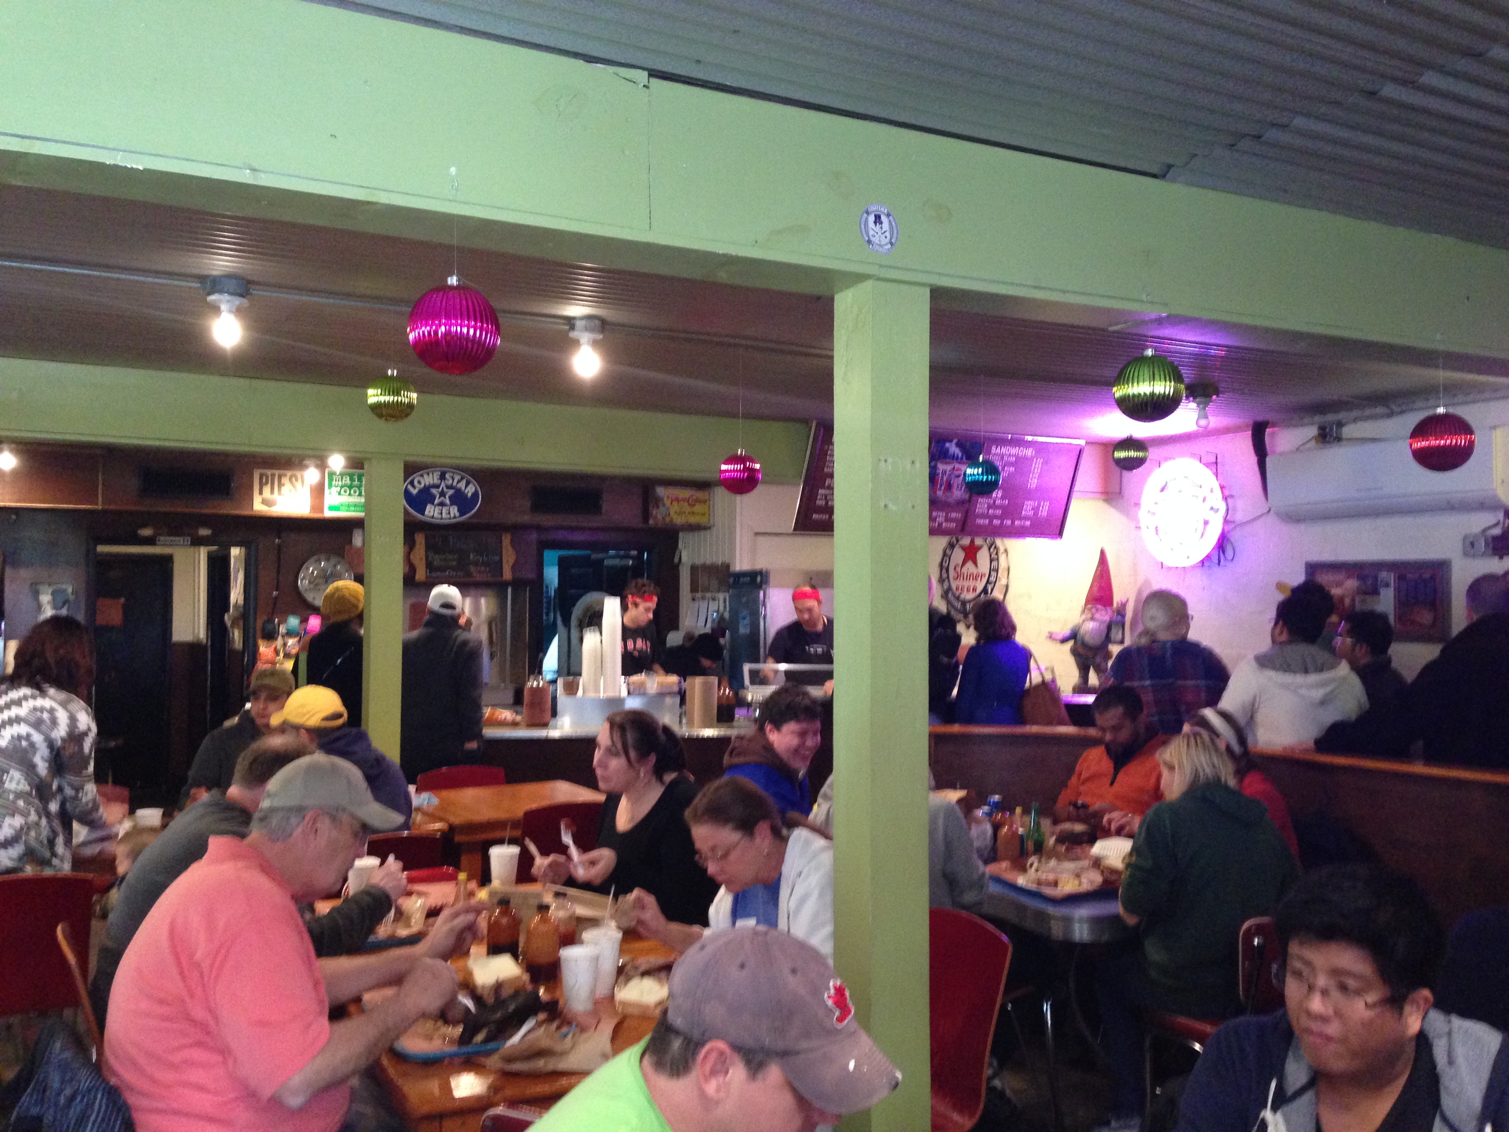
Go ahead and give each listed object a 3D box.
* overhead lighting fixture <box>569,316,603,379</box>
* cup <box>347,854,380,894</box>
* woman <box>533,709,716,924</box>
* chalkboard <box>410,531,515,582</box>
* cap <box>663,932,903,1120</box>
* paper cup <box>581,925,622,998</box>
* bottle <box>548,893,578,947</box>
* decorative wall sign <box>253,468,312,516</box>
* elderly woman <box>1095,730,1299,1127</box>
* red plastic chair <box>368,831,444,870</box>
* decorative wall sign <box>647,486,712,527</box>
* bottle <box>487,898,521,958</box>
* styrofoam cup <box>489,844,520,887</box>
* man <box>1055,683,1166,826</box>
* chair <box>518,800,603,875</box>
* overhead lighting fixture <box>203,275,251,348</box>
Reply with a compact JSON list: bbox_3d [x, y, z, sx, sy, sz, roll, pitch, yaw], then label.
[{"bbox_3d":[-0.526,-0.684,4.486,0.110,0.180,0.110,0,-2,0],"label":"overhead lighting fixture"},{"bbox_3d":[-1.124,0.918,4.150,0.092,0.155,0.092,0,-2,0],"label":"cup"},{"bbox_3d":[-0.435,1.091,4.120,0.720,1.340,0.500,1,-2,-28],"label":"woman"},{"bbox_3d":[-1.839,-0.059,9.050,0.680,0.300,0.030,1,-2,-29],"label":"chalkboard"},{"bbox_3d":[0.036,0.496,1.610,0.275,0.160,0.180,10,3,28],"label":"cap"},{"bbox_3d":[-0.332,0.874,3.173,0.090,0.142,0.090,0,-2,0],"label":"paper cup"},{"bbox_3d":[-0.480,0.912,3.580,0.073,0.187,0.073,1,-2,-28],"label":"bottle"},{"bbox_3d":[-2.922,-0.461,8.900,0.337,0.270,0.020,1,-2,-27],"label":"decorative wall sign"},{"bbox_3d":[1.338,1.141,4.359,0.480,1.270,0.720,1,-2,-32],"label":"elderly woman"},{"bbox_3d":[-1.455,1.385,5.352,0.450,0.830,0.520,1,-2,-33],"label":"red plastic chair"},{"bbox_3d":[-0.493,-0.393,9.400,0.470,0.260,0.025,1,-2,-29],"label":"decorative wall sign"},{"bbox_3d":[-0.582,0.865,3.355,0.077,0.168,0.077,1,-2,-29],"label":"bottle"},{"bbox_3d":[-0.770,0.931,4.430,0.095,0.145,0.095,0,-2,0],"label":"styrofoam cup"},{"bbox_3d":[1.338,1.105,5.216,0.550,1.340,0.750,0,-2,14],"label":"man"},{"bbox_3d":[-0.856,1.378,6.003,0.450,0.820,0.500,1,-2,-29],"label":"chair"},{"bbox_3d":[-1.466,-0.706,3.996,0.115,0.180,0.115,1,-2,-29],"label":"overhead lighting fixture"}]

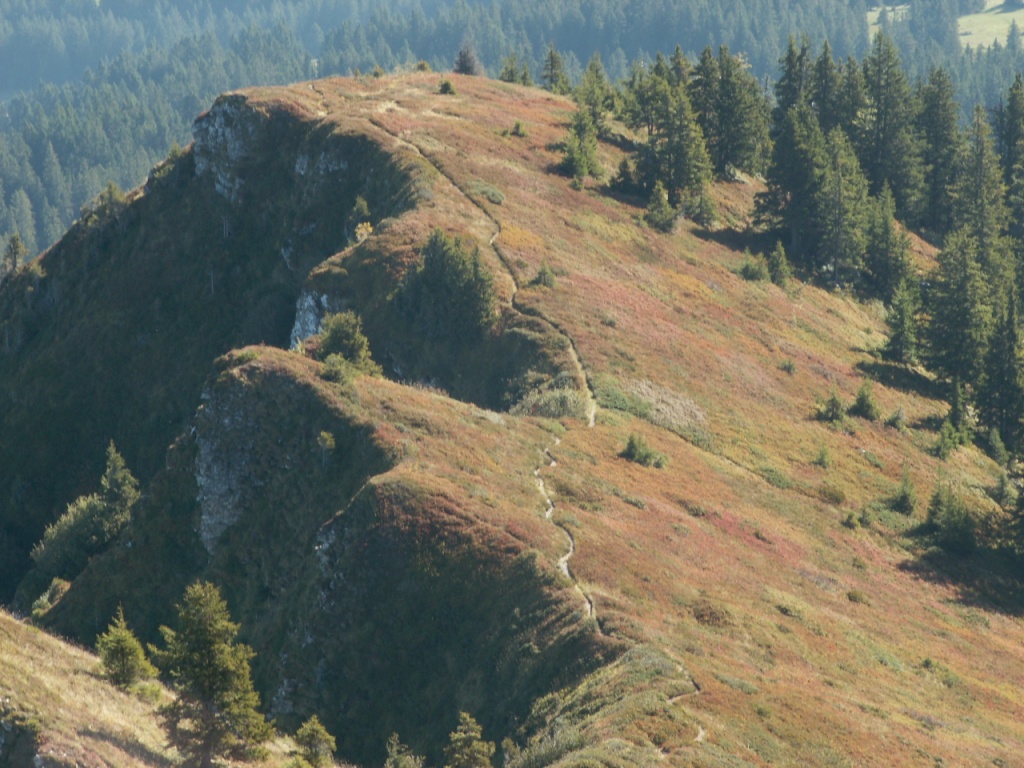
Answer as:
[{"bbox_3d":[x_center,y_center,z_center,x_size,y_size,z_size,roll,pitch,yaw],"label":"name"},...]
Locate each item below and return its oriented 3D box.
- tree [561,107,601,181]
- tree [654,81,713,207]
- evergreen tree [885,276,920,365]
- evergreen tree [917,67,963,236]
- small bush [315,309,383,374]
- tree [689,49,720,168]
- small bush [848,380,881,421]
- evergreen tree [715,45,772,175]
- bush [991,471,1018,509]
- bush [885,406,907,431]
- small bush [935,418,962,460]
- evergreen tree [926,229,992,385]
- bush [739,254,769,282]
[{"bbox_3d":[6.050,-21.440,400.000,3.540,6.310,3.540,0,12,0],"label":"tree"},{"bbox_3d":[17.050,-23.910,450.000,5.770,12.150,5.480,0,10,0],"label":"tree"},{"bbox_3d":[33.476,-5.444,388.000,3.086,7.675,2.932,0,13,0],"label":"evergreen tree"},{"bbox_3d":[36.180,-19.880,383.000,3.890,14.290,3.890,0,12,0],"label":"evergreen tree"},{"bbox_3d":[-12.028,-2.998,335.000,4.885,4.562,3.908,0,13,0],"label":"small bush"},{"bbox_3d":[17.440,-25.070,408.000,2.700,10.960,2.700,0,12,0],"label":"tree"},{"bbox_3d":[28.661,1.342,368.000,2.602,3.053,2.472,0,13,0],"label":"small bush"},{"bbox_3d":[20.560,-24.650,402.000,5.150,11.260,5.150,0,12,0],"label":"evergreen tree"},{"bbox_3d":[36.450,7.810,335.000,2.070,2.730,1.970,0,10,0],"label":"bush"},{"bbox_3d":[30.670,2.760,362.000,1.760,1.860,1.670,0,10,0],"label":"bush"},{"bbox_3d":[33.680,4.290,350.000,2.010,3.150,1.910,0,10,0],"label":"small bush"},{"bbox_3d":[37.374,-6.222,378.000,5.846,13.757,5.554,0,13,0],"label":"evergreen tree"},{"bbox_3d":[19.100,-9.340,358.000,2.370,2.170,2.370,0,12,0],"label":"bush"}]

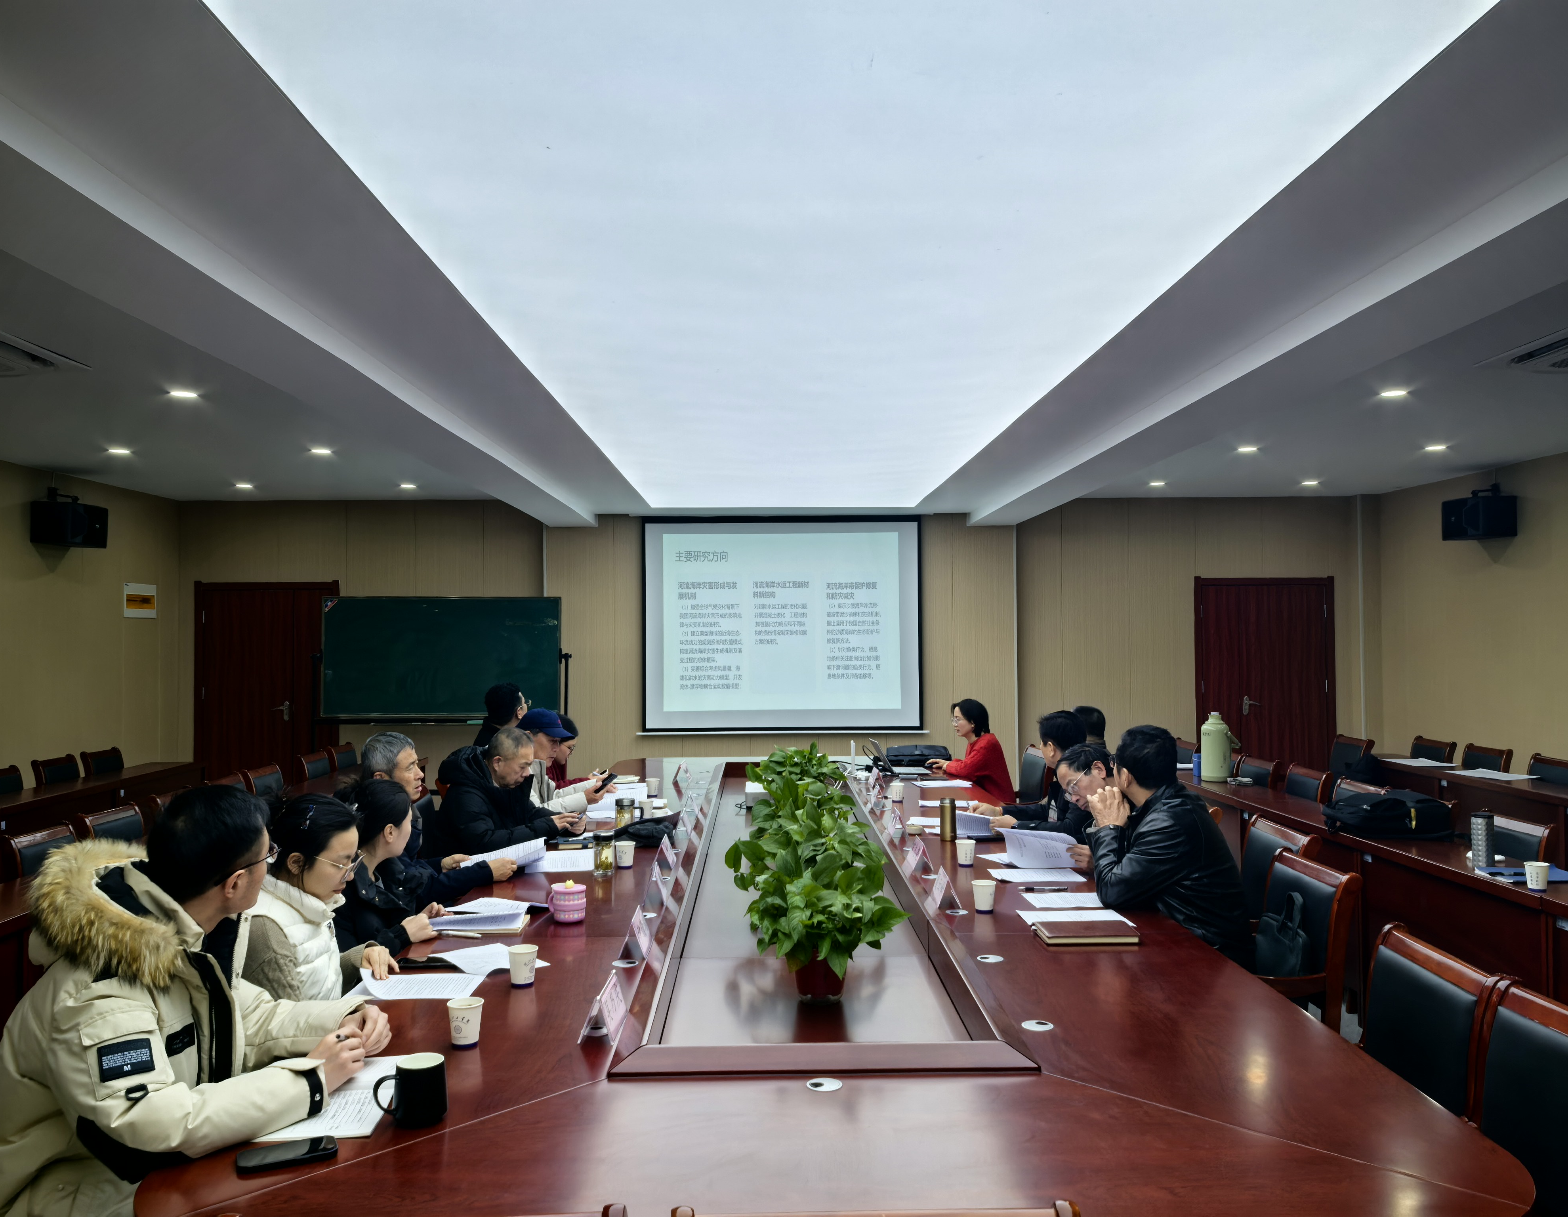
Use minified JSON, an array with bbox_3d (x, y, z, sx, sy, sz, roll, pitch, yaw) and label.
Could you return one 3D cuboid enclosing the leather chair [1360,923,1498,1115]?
[{"bbox_3d":[1.228,1.206,2.709,0.570,0.900,0.470,0,-1,-1],"label":"leather chair"}]

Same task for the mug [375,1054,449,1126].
[{"bbox_3d":[-0.649,0.839,2.115,0.126,0.103,0.088,0,-1,-21],"label":"mug"}]

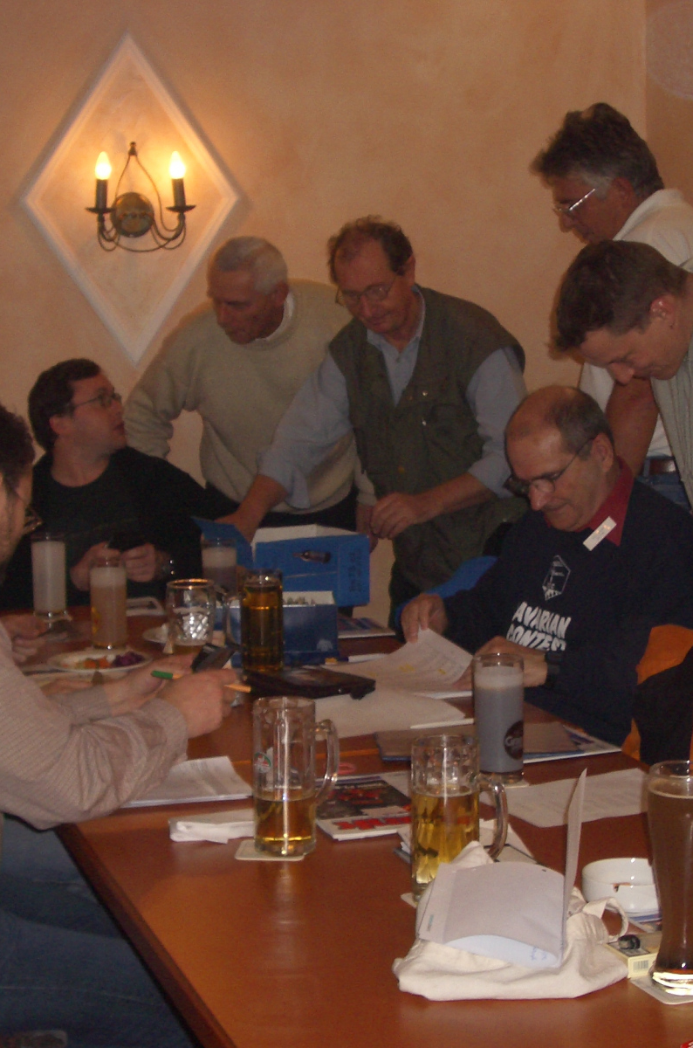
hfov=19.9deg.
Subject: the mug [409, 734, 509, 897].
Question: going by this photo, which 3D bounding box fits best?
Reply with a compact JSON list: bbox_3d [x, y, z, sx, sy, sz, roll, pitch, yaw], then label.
[{"bbox_3d":[0.144,0.364,2.438,0.128,0.193,0.086,1,7,18],"label":"mug"}]

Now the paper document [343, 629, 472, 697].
[{"bbox_3d":[0.104,0.260,3.857,0.210,0.070,0.297,-3,7,-18],"label":"paper document"}]

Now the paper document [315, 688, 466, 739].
[{"bbox_3d":[0.055,0.330,3.502,0.295,0.018,0.250,-4,7,-22],"label":"paper document"}]

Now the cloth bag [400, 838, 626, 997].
[{"bbox_3d":[0.184,0.440,2.222,0.265,0.090,0.290,-1,7,3],"label":"cloth bag"}]

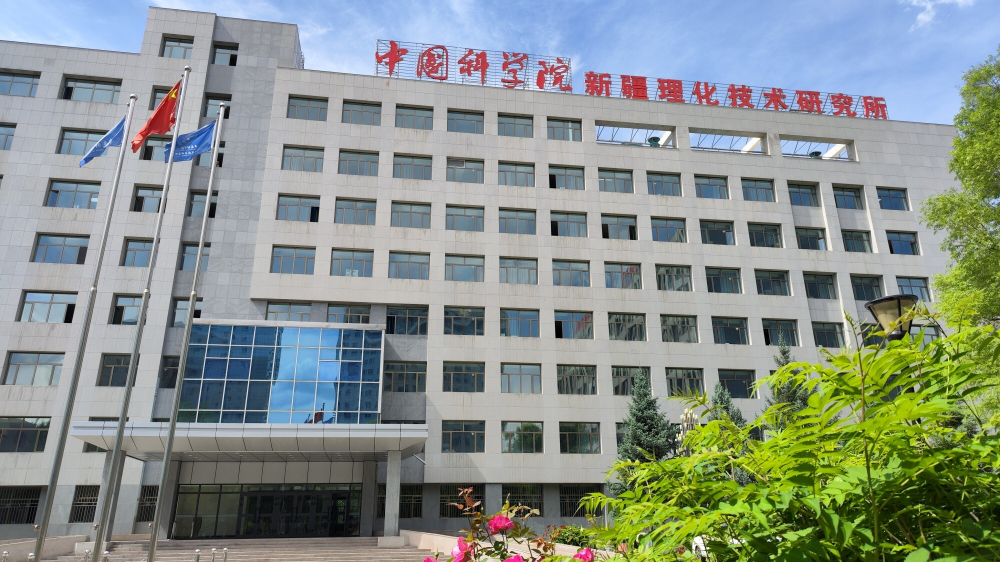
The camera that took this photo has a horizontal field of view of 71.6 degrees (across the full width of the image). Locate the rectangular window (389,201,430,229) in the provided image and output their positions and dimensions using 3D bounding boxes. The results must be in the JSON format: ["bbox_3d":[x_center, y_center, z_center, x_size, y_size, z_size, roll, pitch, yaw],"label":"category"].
[{"bbox_3d":[-5.926,-4.290,46.304,2.595,1.893,0.200,3,-21,-9],"label":"rectangular window"}]

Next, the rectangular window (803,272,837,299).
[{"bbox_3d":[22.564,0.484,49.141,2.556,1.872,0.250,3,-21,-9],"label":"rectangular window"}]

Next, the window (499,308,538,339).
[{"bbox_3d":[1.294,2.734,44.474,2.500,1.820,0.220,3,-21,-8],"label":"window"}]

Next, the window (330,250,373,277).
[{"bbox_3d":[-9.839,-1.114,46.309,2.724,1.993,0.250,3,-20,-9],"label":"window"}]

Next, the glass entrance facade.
[{"bbox_3d":[-12.096,12.107,36.518,9.360,2.671,0.300,3,-21,-9],"label":"glass entrance facade"}]

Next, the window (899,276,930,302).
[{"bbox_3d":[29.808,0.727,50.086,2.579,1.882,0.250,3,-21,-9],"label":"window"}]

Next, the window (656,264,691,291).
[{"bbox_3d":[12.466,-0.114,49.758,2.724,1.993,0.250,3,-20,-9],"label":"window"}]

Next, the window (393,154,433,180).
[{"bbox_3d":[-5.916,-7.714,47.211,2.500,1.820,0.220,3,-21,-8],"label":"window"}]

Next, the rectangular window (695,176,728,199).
[{"bbox_3d":[15.389,-6.742,50.817,2.515,1.806,0.200,3,-20,-9],"label":"rectangular window"}]

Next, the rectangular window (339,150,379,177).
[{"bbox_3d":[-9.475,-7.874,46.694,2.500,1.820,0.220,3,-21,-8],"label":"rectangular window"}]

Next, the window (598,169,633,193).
[{"bbox_3d":[8.635,-7.364,51.789,2.724,1.993,0.250,3,-20,-9],"label":"window"}]

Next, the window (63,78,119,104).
[{"bbox_3d":[-26.823,-12.532,45.566,3.554,1.876,0.150,3,-20,-9],"label":"window"}]

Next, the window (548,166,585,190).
[{"bbox_3d":[4.677,-7.210,49.182,2.515,1.806,0.200,3,-20,-9],"label":"window"}]

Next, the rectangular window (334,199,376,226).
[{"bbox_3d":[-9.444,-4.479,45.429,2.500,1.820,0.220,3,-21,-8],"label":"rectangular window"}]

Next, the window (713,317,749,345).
[{"bbox_3d":[15.593,3.474,47.101,2.595,1.908,0.200,3,-21,-9],"label":"window"}]

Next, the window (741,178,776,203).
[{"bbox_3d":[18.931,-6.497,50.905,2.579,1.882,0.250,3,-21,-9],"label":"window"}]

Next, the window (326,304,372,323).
[{"bbox_3d":[-9.444,2.304,43.251,2.515,1.806,0.200,3,-20,-9],"label":"window"}]

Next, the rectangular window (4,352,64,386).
[{"bbox_3d":[-26.321,5.079,39.488,2.811,1.793,0.200,3,-20,-9],"label":"rectangular window"}]

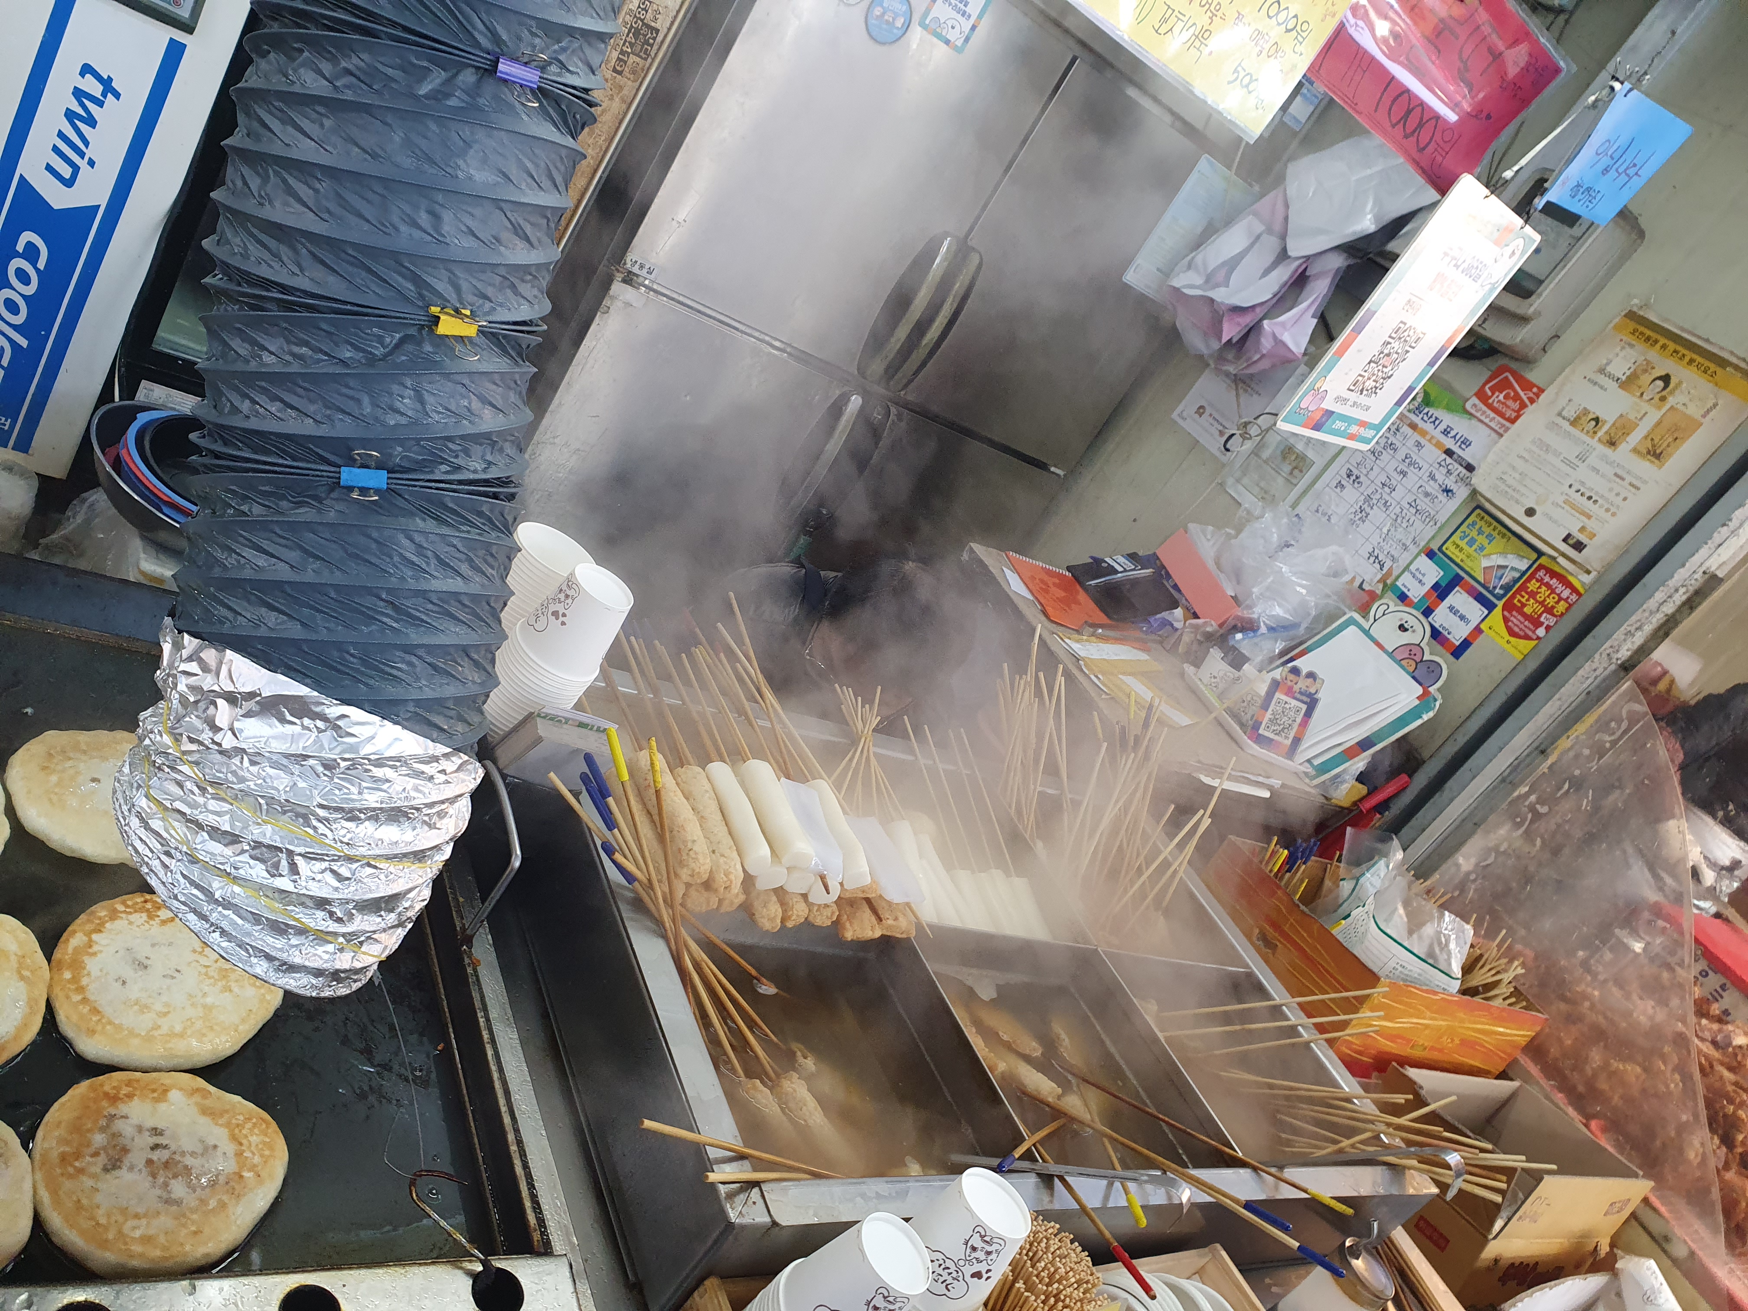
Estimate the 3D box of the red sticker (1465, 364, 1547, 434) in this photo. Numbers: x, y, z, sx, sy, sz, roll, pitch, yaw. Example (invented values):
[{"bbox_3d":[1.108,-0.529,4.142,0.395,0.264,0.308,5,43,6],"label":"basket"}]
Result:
[{"bbox_3d":[1.072,-0.431,2.228,0.008,0.100,0.116,17,28,-37],"label":"red sticker"}]

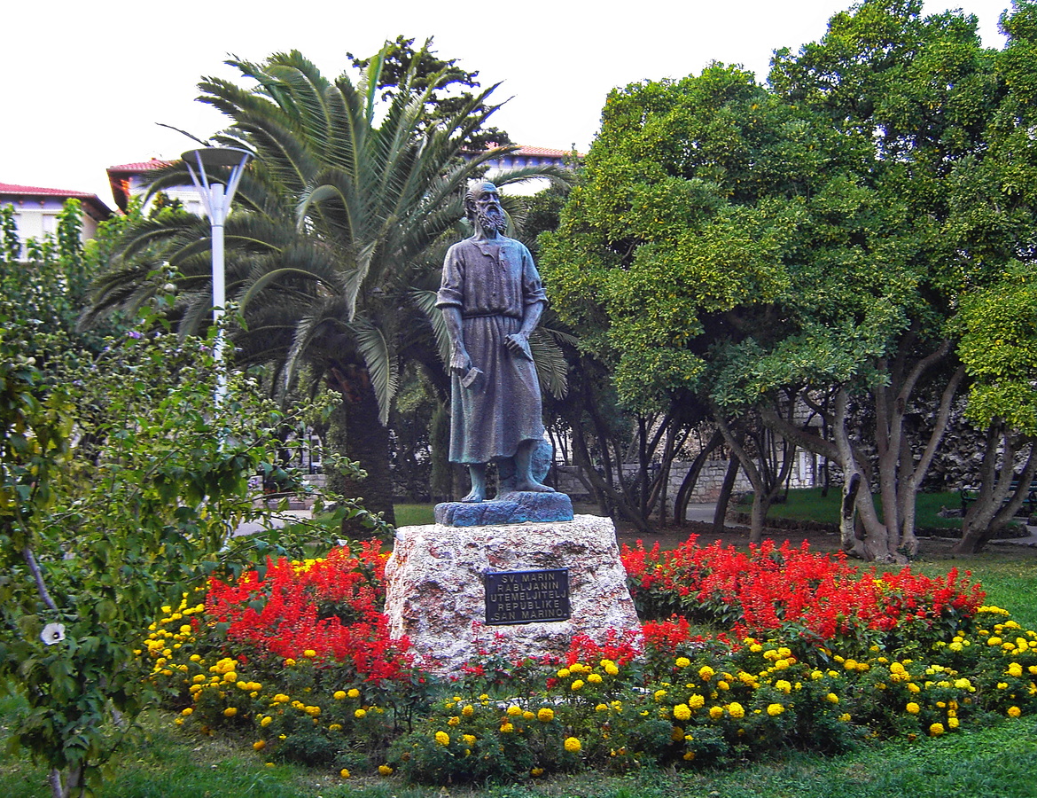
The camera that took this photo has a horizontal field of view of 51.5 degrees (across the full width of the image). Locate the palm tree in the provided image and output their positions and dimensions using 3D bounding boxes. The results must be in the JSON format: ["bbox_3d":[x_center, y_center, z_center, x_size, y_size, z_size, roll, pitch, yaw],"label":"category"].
[{"bbox_3d":[-2.410,-1.360,13.700,6.100,6.250,6.000,-1,-1,0],"label":"palm tree"}]

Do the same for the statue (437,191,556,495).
[{"bbox_3d":[-0.142,-0.355,6.500,0.720,1.930,0.560,-1,-1,-5],"label":"statue"}]

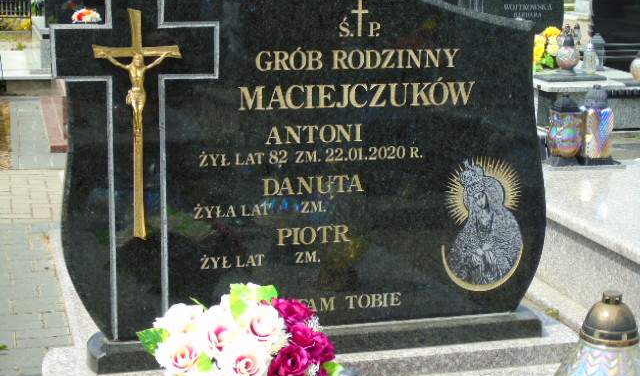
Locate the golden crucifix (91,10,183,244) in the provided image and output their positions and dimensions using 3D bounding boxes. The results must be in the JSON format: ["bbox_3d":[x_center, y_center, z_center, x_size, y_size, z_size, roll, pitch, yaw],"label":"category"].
[{"bbox_3d":[-0.552,-0.191,3.455,0.260,0.700,0.060,-3,12,-15],"label":"golden crucifix"}]

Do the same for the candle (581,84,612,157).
[{"bbox_3d":[1.295,-0.296,5.350,0.145,0.350,0.145,-3,12,-15],"label":"candle"}]

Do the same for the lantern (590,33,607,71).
[{"bbox_3d":[2.405,-1.179,9.900,0.130,0.325,0.130,-3,12,-15],"label":"lantern"}]

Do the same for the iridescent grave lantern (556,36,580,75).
[{"bbox_3d":[2.038,-1.087,9.400,0.195,0.305,0.195,-3,12,-15],"label":"iridescent grave lantern"}]

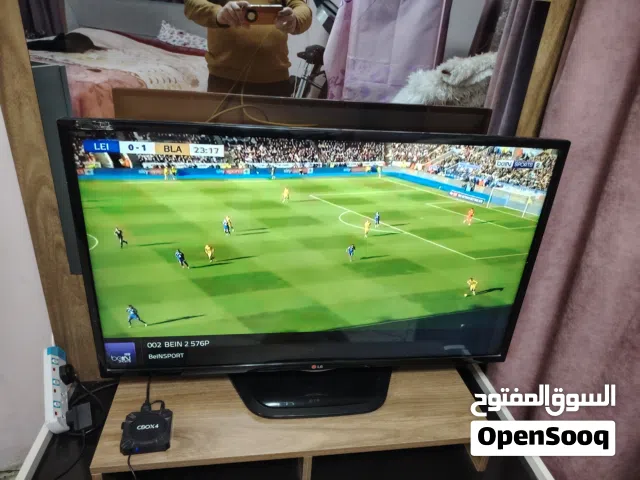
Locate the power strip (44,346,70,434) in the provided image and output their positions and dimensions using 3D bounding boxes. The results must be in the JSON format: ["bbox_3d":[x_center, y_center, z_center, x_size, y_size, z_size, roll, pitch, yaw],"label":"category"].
[{"bbox_3d":[-0.656,0.373,1.106,0.036,0.056,0.205,-13,70,-5],"label":"power strip"}]

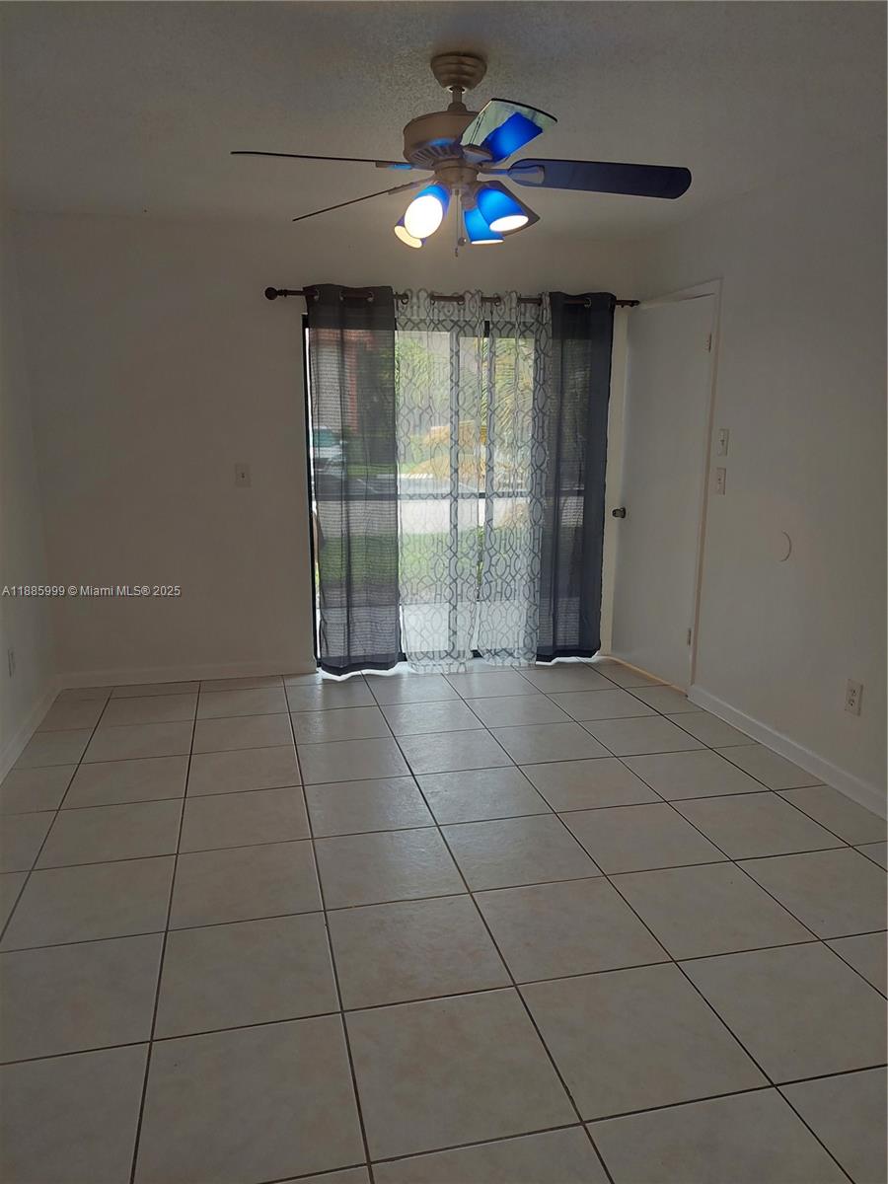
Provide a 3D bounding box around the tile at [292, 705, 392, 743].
[{"bbox_3d":[-0.516,0.664,4.082,0.455,0.012,0.455,-2,11,-13],"label":"tile"}]

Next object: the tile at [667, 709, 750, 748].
[{"bbox_3d":[1.305,0.680,4.042,0.253,0.012,0.455,-2,11,-13],"label":"tile"}]

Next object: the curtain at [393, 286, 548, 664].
[{"bbox_3d":[0.156,-0.589,4.696,0.872,2.129,0.100,-2,12,-13],"label":"curtain"}]

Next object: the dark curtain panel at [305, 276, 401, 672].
[{"bbox_3d":[-0.497,-0.584,4.533,0.490,2.100,0.100,-2,12,-13],"label":"dark curtain panel"}]

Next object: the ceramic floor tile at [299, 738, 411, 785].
[{"bbox_3d":[-0.406,0.749,3.636,0.455,0.012,0.455,-2,11,-13],"label":"ceramic floor tile"}]

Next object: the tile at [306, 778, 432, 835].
[{"bbox_3d":[-0.289,0.816,3.123,0.446,0.010,0.441,-2,12,-13],"label":"tile"}]

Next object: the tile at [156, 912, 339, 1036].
[{"bbox_3d":[-0.526,1.012,2.190,0.450,0.010,0.450,-2,11,-13],"label":"tile"}]

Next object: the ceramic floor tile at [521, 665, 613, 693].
[{"bbox_3d":[0.732,0.521,4.868,0.455,0.012,0.455,-2,11,-13],"label":"ceramic floor tile"}]

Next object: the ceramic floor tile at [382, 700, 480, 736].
[{"bbox_3d":[-0.060,0.635,4.109,0.450,0.010,0.450,-2,11,-13],"label":"ceramic floor tile"}]

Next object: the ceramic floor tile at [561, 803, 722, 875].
[{"bbox_3d":[0.697,0.871,2.932,0.450,0.010,0.450,-2,11,-13],"label":"ceramic floor tile"}]

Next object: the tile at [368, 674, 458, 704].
[{"bbox_3d":[-0.165,0.541,4.492,0.446,0.010,0.441,-2,12,-13],"label":"tile"}]

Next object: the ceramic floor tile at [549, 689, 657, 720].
[{"bbox_3d":[0.844,0.609,4.408,0.455,0.012,0.455,-2,11,-13],"label":"ceramic floor tile"}]

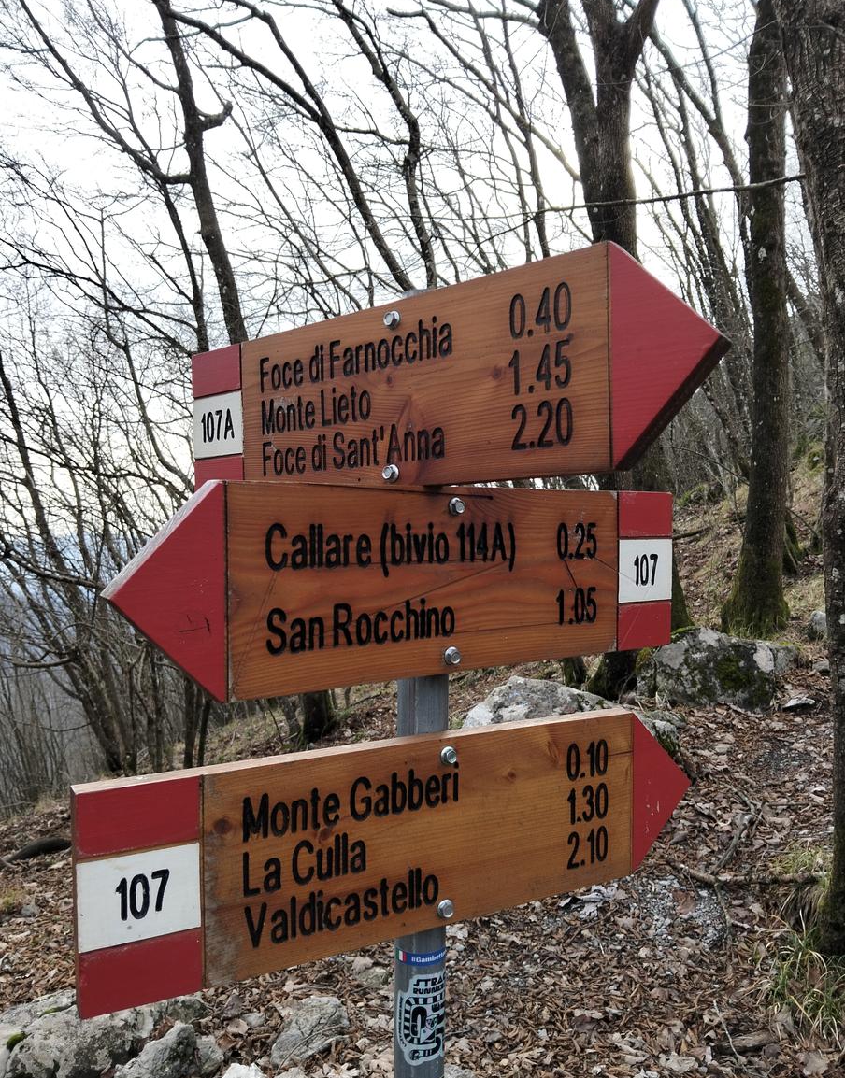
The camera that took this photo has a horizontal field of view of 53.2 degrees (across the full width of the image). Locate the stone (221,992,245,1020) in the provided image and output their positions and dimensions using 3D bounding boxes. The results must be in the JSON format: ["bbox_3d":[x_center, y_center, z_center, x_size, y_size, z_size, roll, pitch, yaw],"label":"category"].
[{"bbox_3d":[-0.583,1.438,2.600,0.075,0.060,0.065,-1,1,-13],"label":"stone"}]

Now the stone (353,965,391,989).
[{"bbox_3d":[-0.163,1.430,2.750,0.120,0.055,0.085,-1,1,-3],"label":"stone"}]

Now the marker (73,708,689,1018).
[{"bbox_3d":[0.011,0.239,0.697,0.550,0.150,0.022,-1,1,-27],"label":"marker"}]

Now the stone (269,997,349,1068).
[{"bbox_3d":[-0.337,1.464,2.500,0.230,0.130,0.180,-1,1,-8],"label":"stone"}]

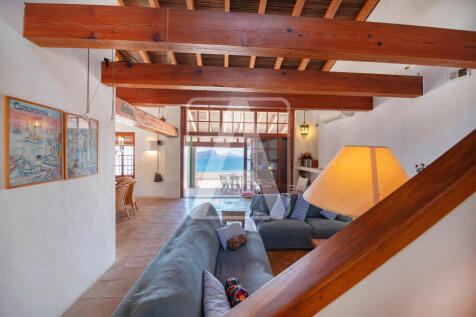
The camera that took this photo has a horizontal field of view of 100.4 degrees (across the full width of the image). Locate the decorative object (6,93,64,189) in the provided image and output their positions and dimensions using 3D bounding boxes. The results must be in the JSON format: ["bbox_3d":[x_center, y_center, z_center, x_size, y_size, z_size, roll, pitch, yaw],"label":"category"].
[{"bbox_3d":[-1.696,-0.116,1.691,0.026,0.683,0.496,1,1,-4],"label":"decorative object"}]

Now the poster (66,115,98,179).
[{"bbox_3d":[-1.735,-0.130,2.231,0.026,0.680,0.501,1,1,-4],"label":"poster"}]

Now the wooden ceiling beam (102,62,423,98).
[{"bbox_3d":[0.467,-1.086,2.800,4.475,0.274,0.136,1,1,-4],"label":"wooden ceiling beam"}]

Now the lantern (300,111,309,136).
[{"bbox_3d":[2.375,-1.226,7.052,0.270,0.957,0.270,1,1,-4],"label":"lantern"}]

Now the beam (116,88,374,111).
[{"bbox_3d":[0.230,-1.097,3.745,4.800,0.274,0.136,1,1,-4],"label":"beam"}]

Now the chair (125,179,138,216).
[{"bbox_3d":[-3.023,1.039,5.445,0.560,0.880,0.560,1,1,-4],"label":"chair"}]

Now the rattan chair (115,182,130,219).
[{"bbox_3d":[-2.994,1.055,5.030,0.560,0.860,0.560,1,1,-4],"label":"rattan chair"}]

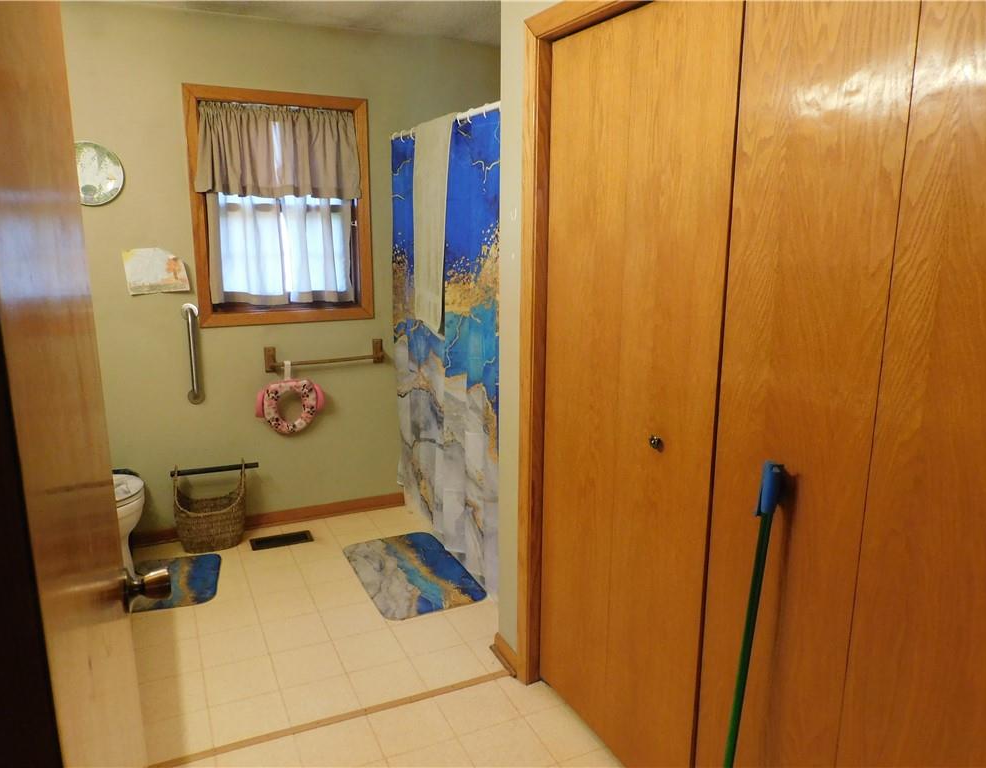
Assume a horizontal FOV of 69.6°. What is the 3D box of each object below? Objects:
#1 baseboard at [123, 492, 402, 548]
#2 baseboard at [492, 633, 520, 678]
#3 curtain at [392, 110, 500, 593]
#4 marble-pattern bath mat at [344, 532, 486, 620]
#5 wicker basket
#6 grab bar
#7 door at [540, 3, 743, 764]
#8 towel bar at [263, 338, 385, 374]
[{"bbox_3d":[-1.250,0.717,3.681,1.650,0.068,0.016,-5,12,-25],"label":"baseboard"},{"bbox_3d":[0.047,0.954,2.522,0.022,0.064,0.200,-5,12,-25],"label":"baseboard"},{"bbox_3d":[-0.220,-0.216,3.188,0.120,1.870,1.410,-5,12,-25],"label":"curtain"},{"bbox_3d":[-0.381,0.840,3.219,0.448,0.013,0.755,-5,12,-25],"label":"marble-pattern bath mat"},{"bbox_3d":[-1.369,0.583,3.450,0.325,0.420,0.215,-5,12,-25],"label":"wicker basket"},{"bbox_3d":[-1.429,-0.139,3.390,0.075,0.480,0.076,-5,12,-25],"label":"grab bar"},{"bbox_3d":[0.341,0.075,1.906,0.035,2.008,0.750,-5,12,-25],"label":"door"},{"bbox_3d":[-0.853,-0.142,3.666,0.612,0.126,0.080,-5,12,-25],"label":"towel bar"}]

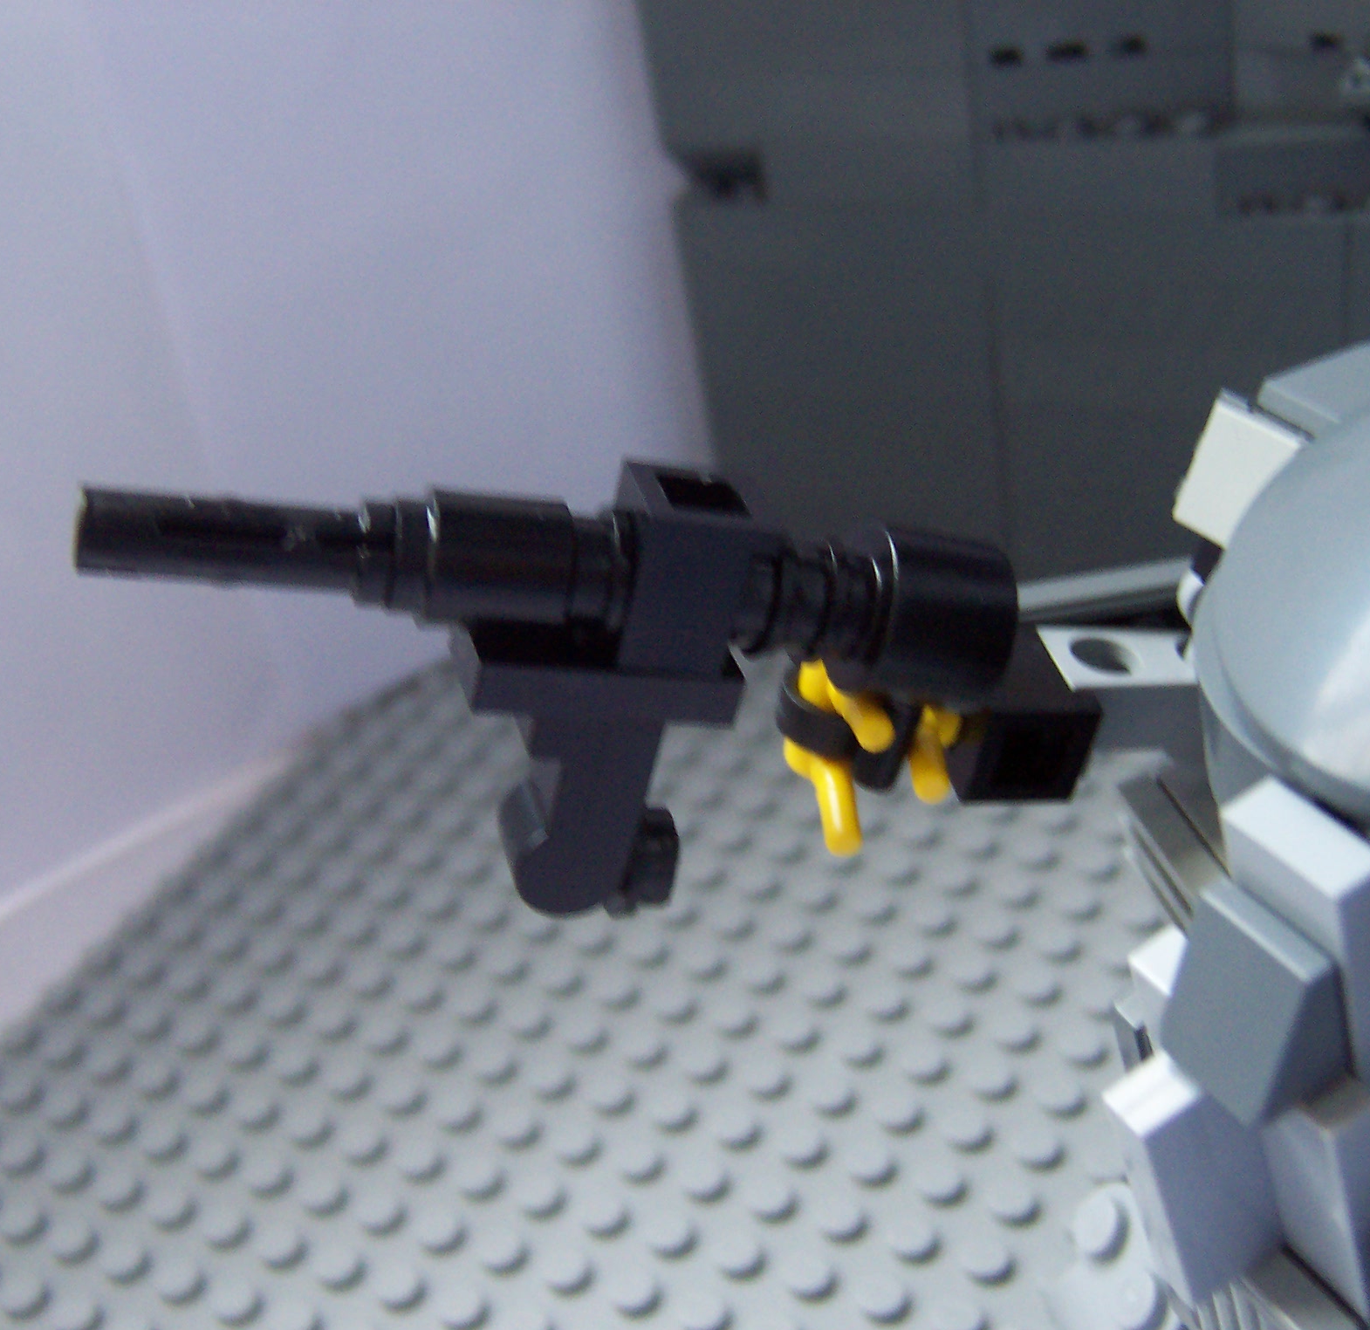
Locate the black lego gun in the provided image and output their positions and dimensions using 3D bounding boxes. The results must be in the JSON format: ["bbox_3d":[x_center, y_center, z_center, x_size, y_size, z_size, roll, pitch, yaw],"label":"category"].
[{"bbox_3d":[-0.005,0.002,0.111,0.061,0.027,0.011,4,28,-17],"label":"black lego gun"}]

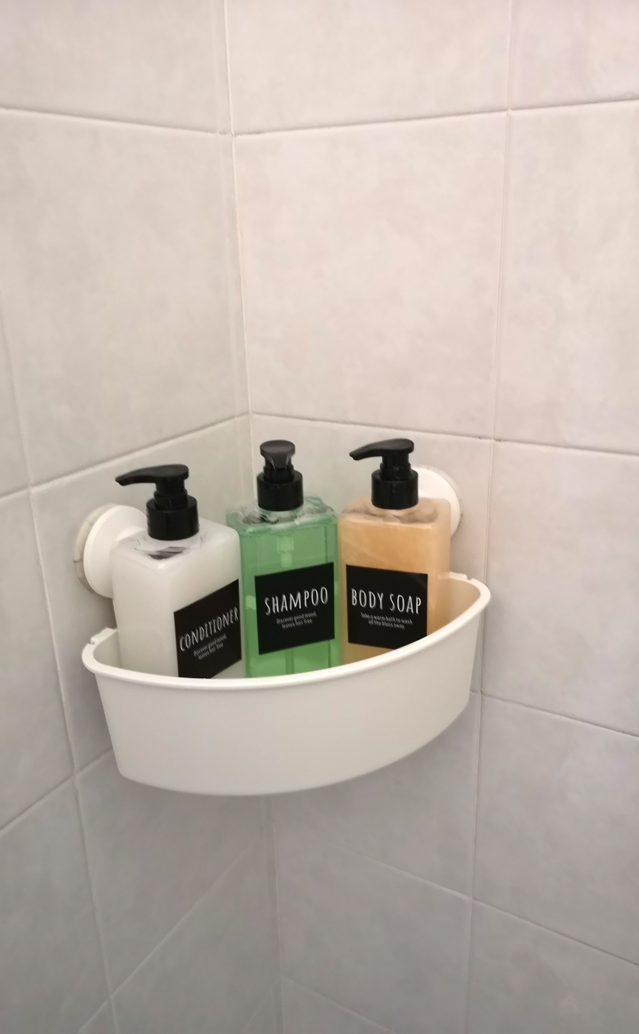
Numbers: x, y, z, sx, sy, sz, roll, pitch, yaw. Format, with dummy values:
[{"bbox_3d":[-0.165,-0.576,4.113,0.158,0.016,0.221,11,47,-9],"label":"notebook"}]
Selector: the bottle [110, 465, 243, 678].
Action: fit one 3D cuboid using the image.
[{"bbox_3d":[-0.090,0.061,0.521,0.064,0.197,0.063,14,25,36],"label":"bottle"}]

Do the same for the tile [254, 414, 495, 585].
[{"bbox_3d":[0.036,0.025,0.641,0.201,0.201,0.010,10,23,29],"label":"tile"}]

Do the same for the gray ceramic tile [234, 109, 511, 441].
[{"bbox_3d":[0.031,-0.166,0.572,0.201,0.201,0.010,10,23,29],"label":"gray ceramic tile"}]

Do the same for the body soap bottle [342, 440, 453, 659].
[{"bbox_3d":[0.053,0.042,0.562,0.063,0.197,0.064,5,21,19],"label":"body soap bottle"}]

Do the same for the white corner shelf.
[{"bbox_3d":[-0.019,0.097,0.578,0.280,0.096,0.212,-6,20,-13],"label":"white corner shelf"}]

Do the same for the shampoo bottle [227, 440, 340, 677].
[{"bbox_3d":[-0.025,0.043,0.565,0.063,0.197,0.064,-9,21,-18],"label":"shampoo bottle"}]

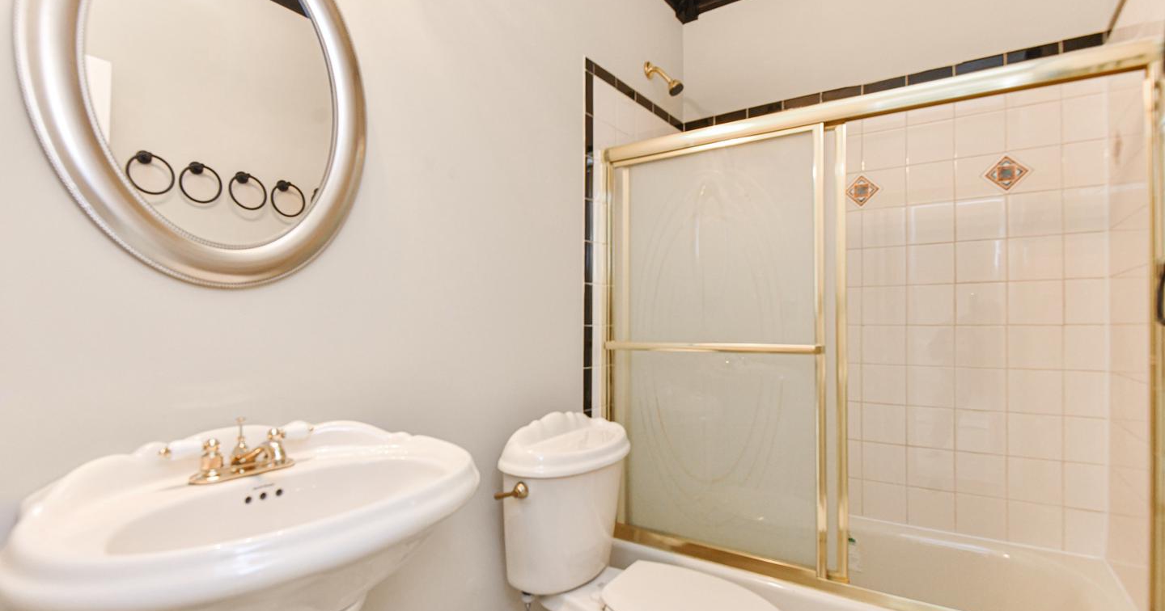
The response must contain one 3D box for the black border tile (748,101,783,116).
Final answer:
[{"bbox_3d":[0.839,-0.897,2.375,0.147,0.042,0.012,0,0,34],"label":"black border tile"}]

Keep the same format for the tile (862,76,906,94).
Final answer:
[{"bbox_3d":[1.232,-0.896,2.113,0.146,0.042,0.012,0,0,34],"label":"tile"}]

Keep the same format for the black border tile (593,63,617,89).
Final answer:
[{"bbox_3d":[0.091,-0.874,1.977,0.010,0.046,0.150,0,0,35],"label":"black border tile"}]

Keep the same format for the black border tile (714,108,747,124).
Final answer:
[{"bbox_3d":[0.687,-0.874,2.401,0.150,0.046,0.010,0,0,33],"label":"black border tile"}]

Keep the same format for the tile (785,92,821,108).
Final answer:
[{"bbox_3d":[0.972,-0.899,2.286,0.146,0.042,0.012,0,0,34],"label":"tile"}]

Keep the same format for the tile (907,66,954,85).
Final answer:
[{"bbox_3d":[1.361,-0.897,2.027,0.144,0.042,0.012,0,0,34],"label":"tile"}]

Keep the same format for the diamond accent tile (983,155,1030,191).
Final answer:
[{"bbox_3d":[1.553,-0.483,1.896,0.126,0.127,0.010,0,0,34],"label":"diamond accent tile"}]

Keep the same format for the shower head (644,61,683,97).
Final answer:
[{"bbox_3d":[0.353,-0.976,2.217,0.155,0.175,0.075,0,0,34],"label":"shower head"}]

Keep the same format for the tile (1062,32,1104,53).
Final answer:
[{"bbox_3d":[1.725,-0.903,1.785,0.101,0.042,0.012,0,0,34],"label":"tile"}]

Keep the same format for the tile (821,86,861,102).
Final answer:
[{"bbox_3d":[1.076,-0.877,2.151,0.150,0.046,0.010,0,0,33],"label":"tile"}]

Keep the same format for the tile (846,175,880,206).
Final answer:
[{"bbox_3d":[1.142,-0.467,2.111,0.122,0.122,0.010,0,0,33],"label":"tile"}]

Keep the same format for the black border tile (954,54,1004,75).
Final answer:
[{"bbox_3d":[1.460,-0.882,1.904,0.150,0.046,0.010,0,0,33],"label":"black border tile"}]

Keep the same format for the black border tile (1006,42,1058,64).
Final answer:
[{"bbox_3d":[1.587,-0.887,1.824,0.150,0.046,0.010,0,0,33],"label":"black border tile"}]

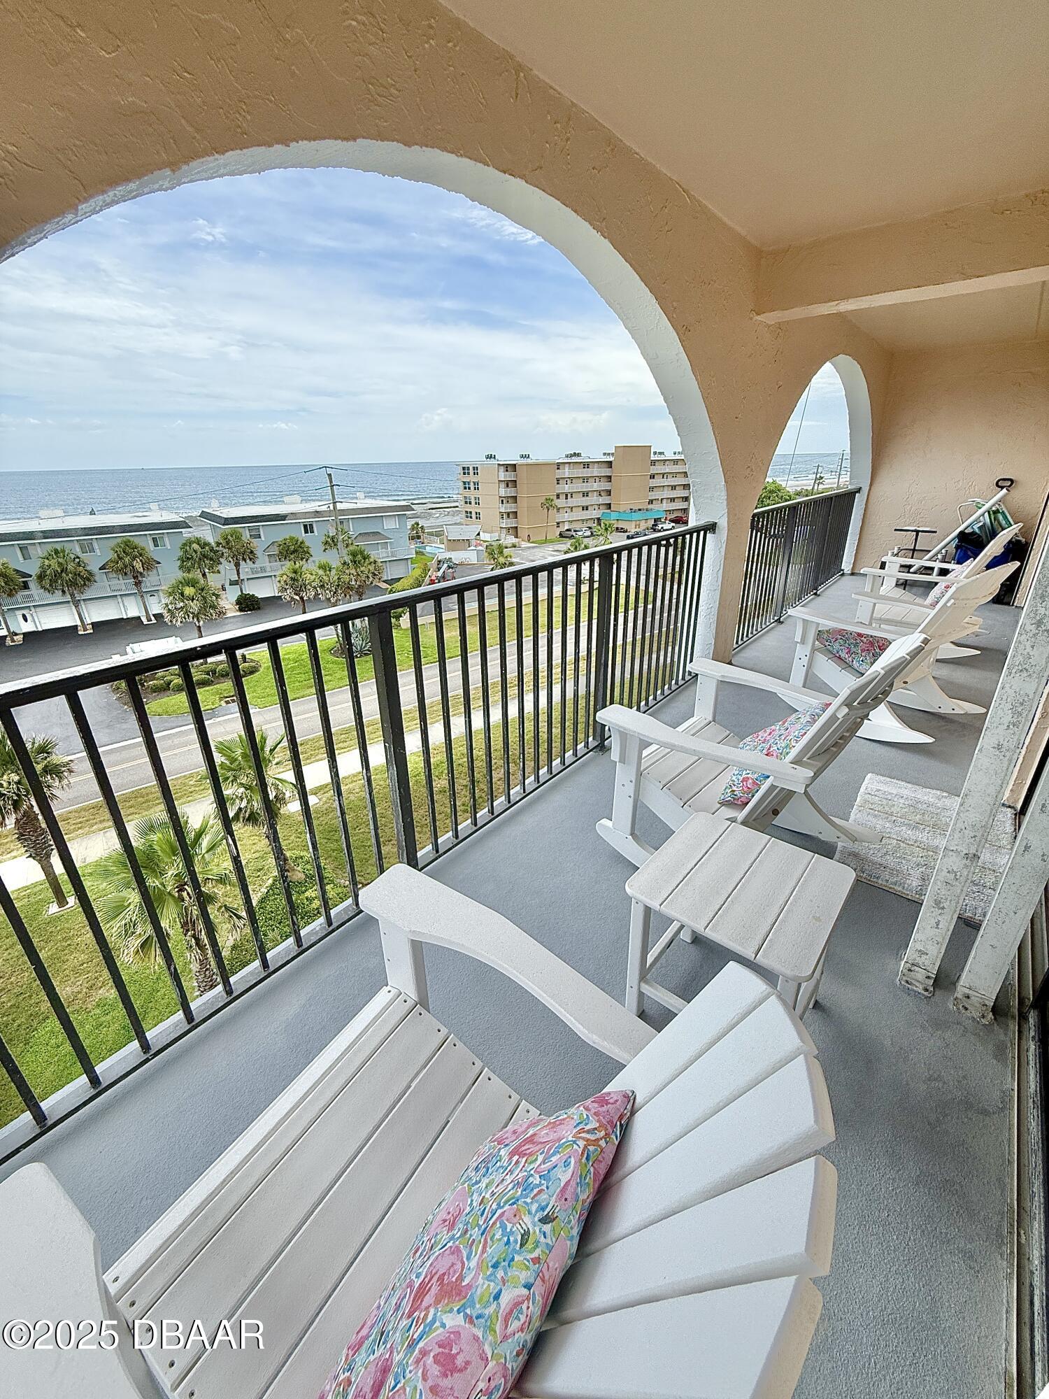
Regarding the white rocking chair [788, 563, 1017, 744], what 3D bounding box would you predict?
[{"bbox_3d":[2.142,-0.358,3.276,0.790,0.985,0.925,-16,27,-31],"label":"white rocking chair"}]

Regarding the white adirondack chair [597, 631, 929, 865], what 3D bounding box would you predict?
[{"bbox_3d":[0.850,0.160,2.116,0.925,0.985,0.790,19,30,39],"label":"white adirondack chair"}]

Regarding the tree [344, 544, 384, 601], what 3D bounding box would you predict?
[{"bbox_3d":[-13.381,-8.304,47.177,3.600,8.300,3.600,-18,28,-34],"label":"tree"}]

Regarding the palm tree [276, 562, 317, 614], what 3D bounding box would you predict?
[{"bbox_3d":[-18.467,-7.625,46.984,3.400,7.400,3.400,-18,28,-34],"label":"palm tree"}]

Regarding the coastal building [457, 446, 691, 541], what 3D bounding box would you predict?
[{"bbox_3d":[16.427,-47.365,127.434,63.000,16.600,15.500,-17,28,-33],"label":"coastal building"}]

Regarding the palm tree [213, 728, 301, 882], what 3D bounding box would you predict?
[{"bbox_3d":[-9.065,4.080,20.096,3.100,6.400,3.100,-18,28,-34],"label":"palm tree"}]

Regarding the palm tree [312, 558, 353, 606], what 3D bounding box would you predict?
[{"bbox_3d":[-15.569,-7.740,46.853,3.600,7.600,3.600,-18,28,-34],"label":"palm tree"}]

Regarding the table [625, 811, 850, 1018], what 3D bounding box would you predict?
[{"bbox_3d":[0.578,0.680,1.577,0.455,0.457,0.455,18,29,38],"label":"table"}]

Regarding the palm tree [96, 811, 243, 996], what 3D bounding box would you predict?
[{"bbox_3d":[-8.973,6.049,15.175,3.700,6.600,3.700,-18,28,-34],"label":"palm tree"}]

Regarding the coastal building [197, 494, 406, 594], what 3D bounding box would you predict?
[{"bbox_3d":[-29.124,-21.387,76.877,24.500,9.900,17.000,-18,28,-34],"label":"coastal building"}]

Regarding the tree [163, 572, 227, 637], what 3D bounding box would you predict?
[{"bbox_3d":[-25.436,-6.106,43.871,4.800,7.300,4.800,-18,28,-34],"label":"tree"}]

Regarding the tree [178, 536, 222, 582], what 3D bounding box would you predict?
[{"bbox_3d":[-35.505,-13.885,62.532,4.700,7.500,4.700,-18,28,-34],"label":"tree"}]

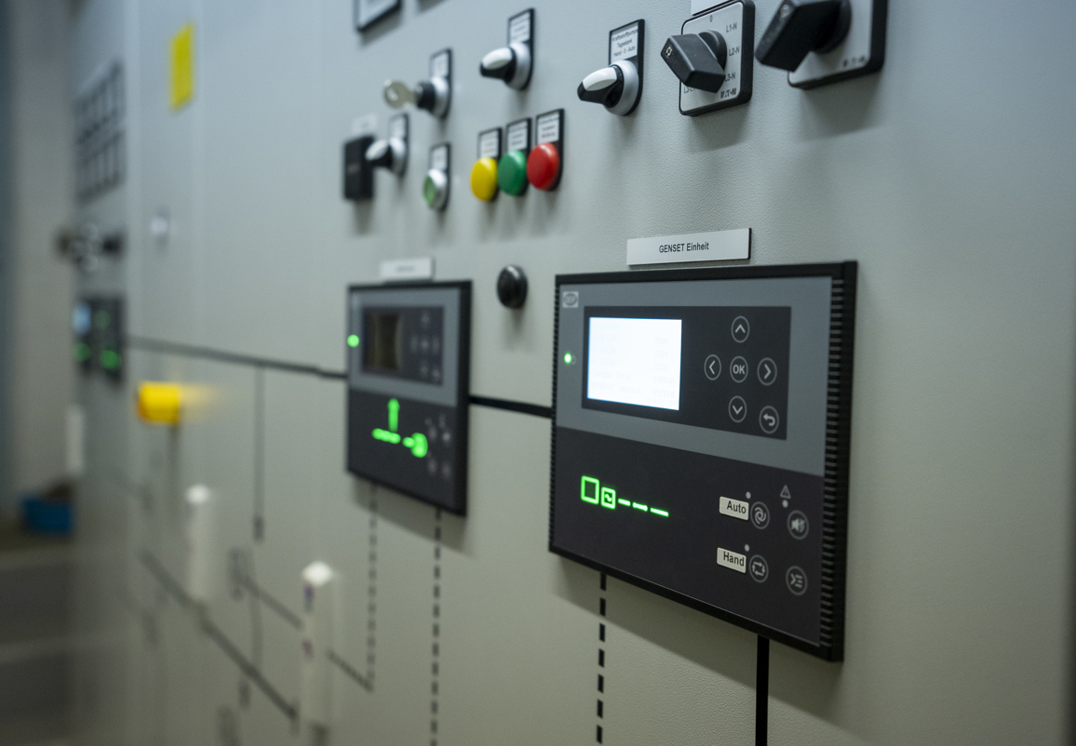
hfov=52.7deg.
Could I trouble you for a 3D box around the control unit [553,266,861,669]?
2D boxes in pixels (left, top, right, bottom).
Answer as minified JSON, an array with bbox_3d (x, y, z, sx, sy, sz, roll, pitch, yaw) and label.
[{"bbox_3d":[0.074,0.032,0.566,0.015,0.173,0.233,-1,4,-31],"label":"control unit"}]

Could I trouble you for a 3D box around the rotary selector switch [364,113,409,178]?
[{"bbox_3d":[-0.122,-0.179,0.860,0.030,0.050,0.030,-1,4,-31],"label":"rotary selector switch"}]

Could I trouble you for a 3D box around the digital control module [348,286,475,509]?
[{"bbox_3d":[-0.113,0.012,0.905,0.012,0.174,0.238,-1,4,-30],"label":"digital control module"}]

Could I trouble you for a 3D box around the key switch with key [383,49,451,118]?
[{"bbox_3d":[-0.090,-0.210,0.789,0.046,0.050,0.030,-1,4,-31],"label":"key switch with key"}]

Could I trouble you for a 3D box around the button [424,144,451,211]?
[{"bbox_3d":[-0.079,-0.149,0.835,0.013,0.050,0.030,-1,4,-30],"label":"button"}]

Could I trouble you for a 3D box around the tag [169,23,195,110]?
[{"bbox_3d":[-0.543,-0.463,1.654,0.002,0.108,0.140,-1,4,-30],"label":"tag"}]

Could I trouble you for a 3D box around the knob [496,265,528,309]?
[{"bbox_3d":[-0.019,-0.057,0.723,0.009,0.028,0.028,-1,4,-31],"label":"knob"}]

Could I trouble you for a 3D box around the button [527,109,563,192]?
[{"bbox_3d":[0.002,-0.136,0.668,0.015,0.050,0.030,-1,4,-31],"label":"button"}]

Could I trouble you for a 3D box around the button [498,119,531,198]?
[{"bbox_3d":[-0.017,-0.143,0.727,0.012,0.050,0.030,-1,4,-30],"label":"button"}]

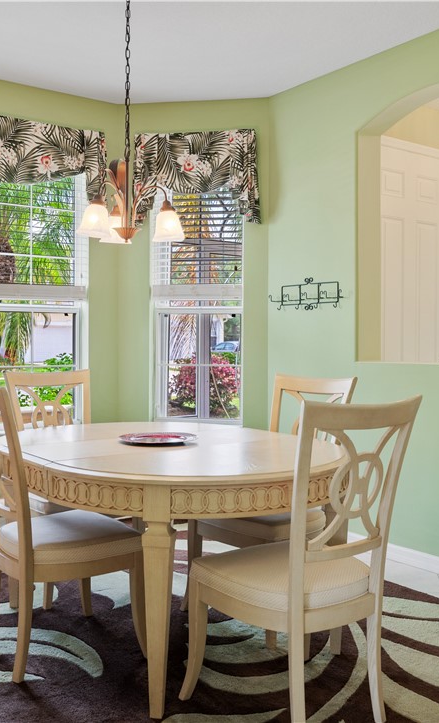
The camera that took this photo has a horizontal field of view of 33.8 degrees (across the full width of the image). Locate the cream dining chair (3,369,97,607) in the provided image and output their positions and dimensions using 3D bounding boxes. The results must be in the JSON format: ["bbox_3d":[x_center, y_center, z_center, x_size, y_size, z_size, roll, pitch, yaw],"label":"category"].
[{"bbox_3d":[-0.718,0.564,3.547,0.545,1.020,0.585,-1,1,-38],"label":"cream dining chair"}]

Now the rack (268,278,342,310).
[{"bbox_3d":[0.516,-0.412,4.397,0.130,0.207,0.500,-1,1,-38],"label":"rack"}]

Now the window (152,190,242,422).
[{"bbox_3d":[-0.139,-0.444,4.907,0.640,1.750,0.130,0,1,12],"label":"window"}]

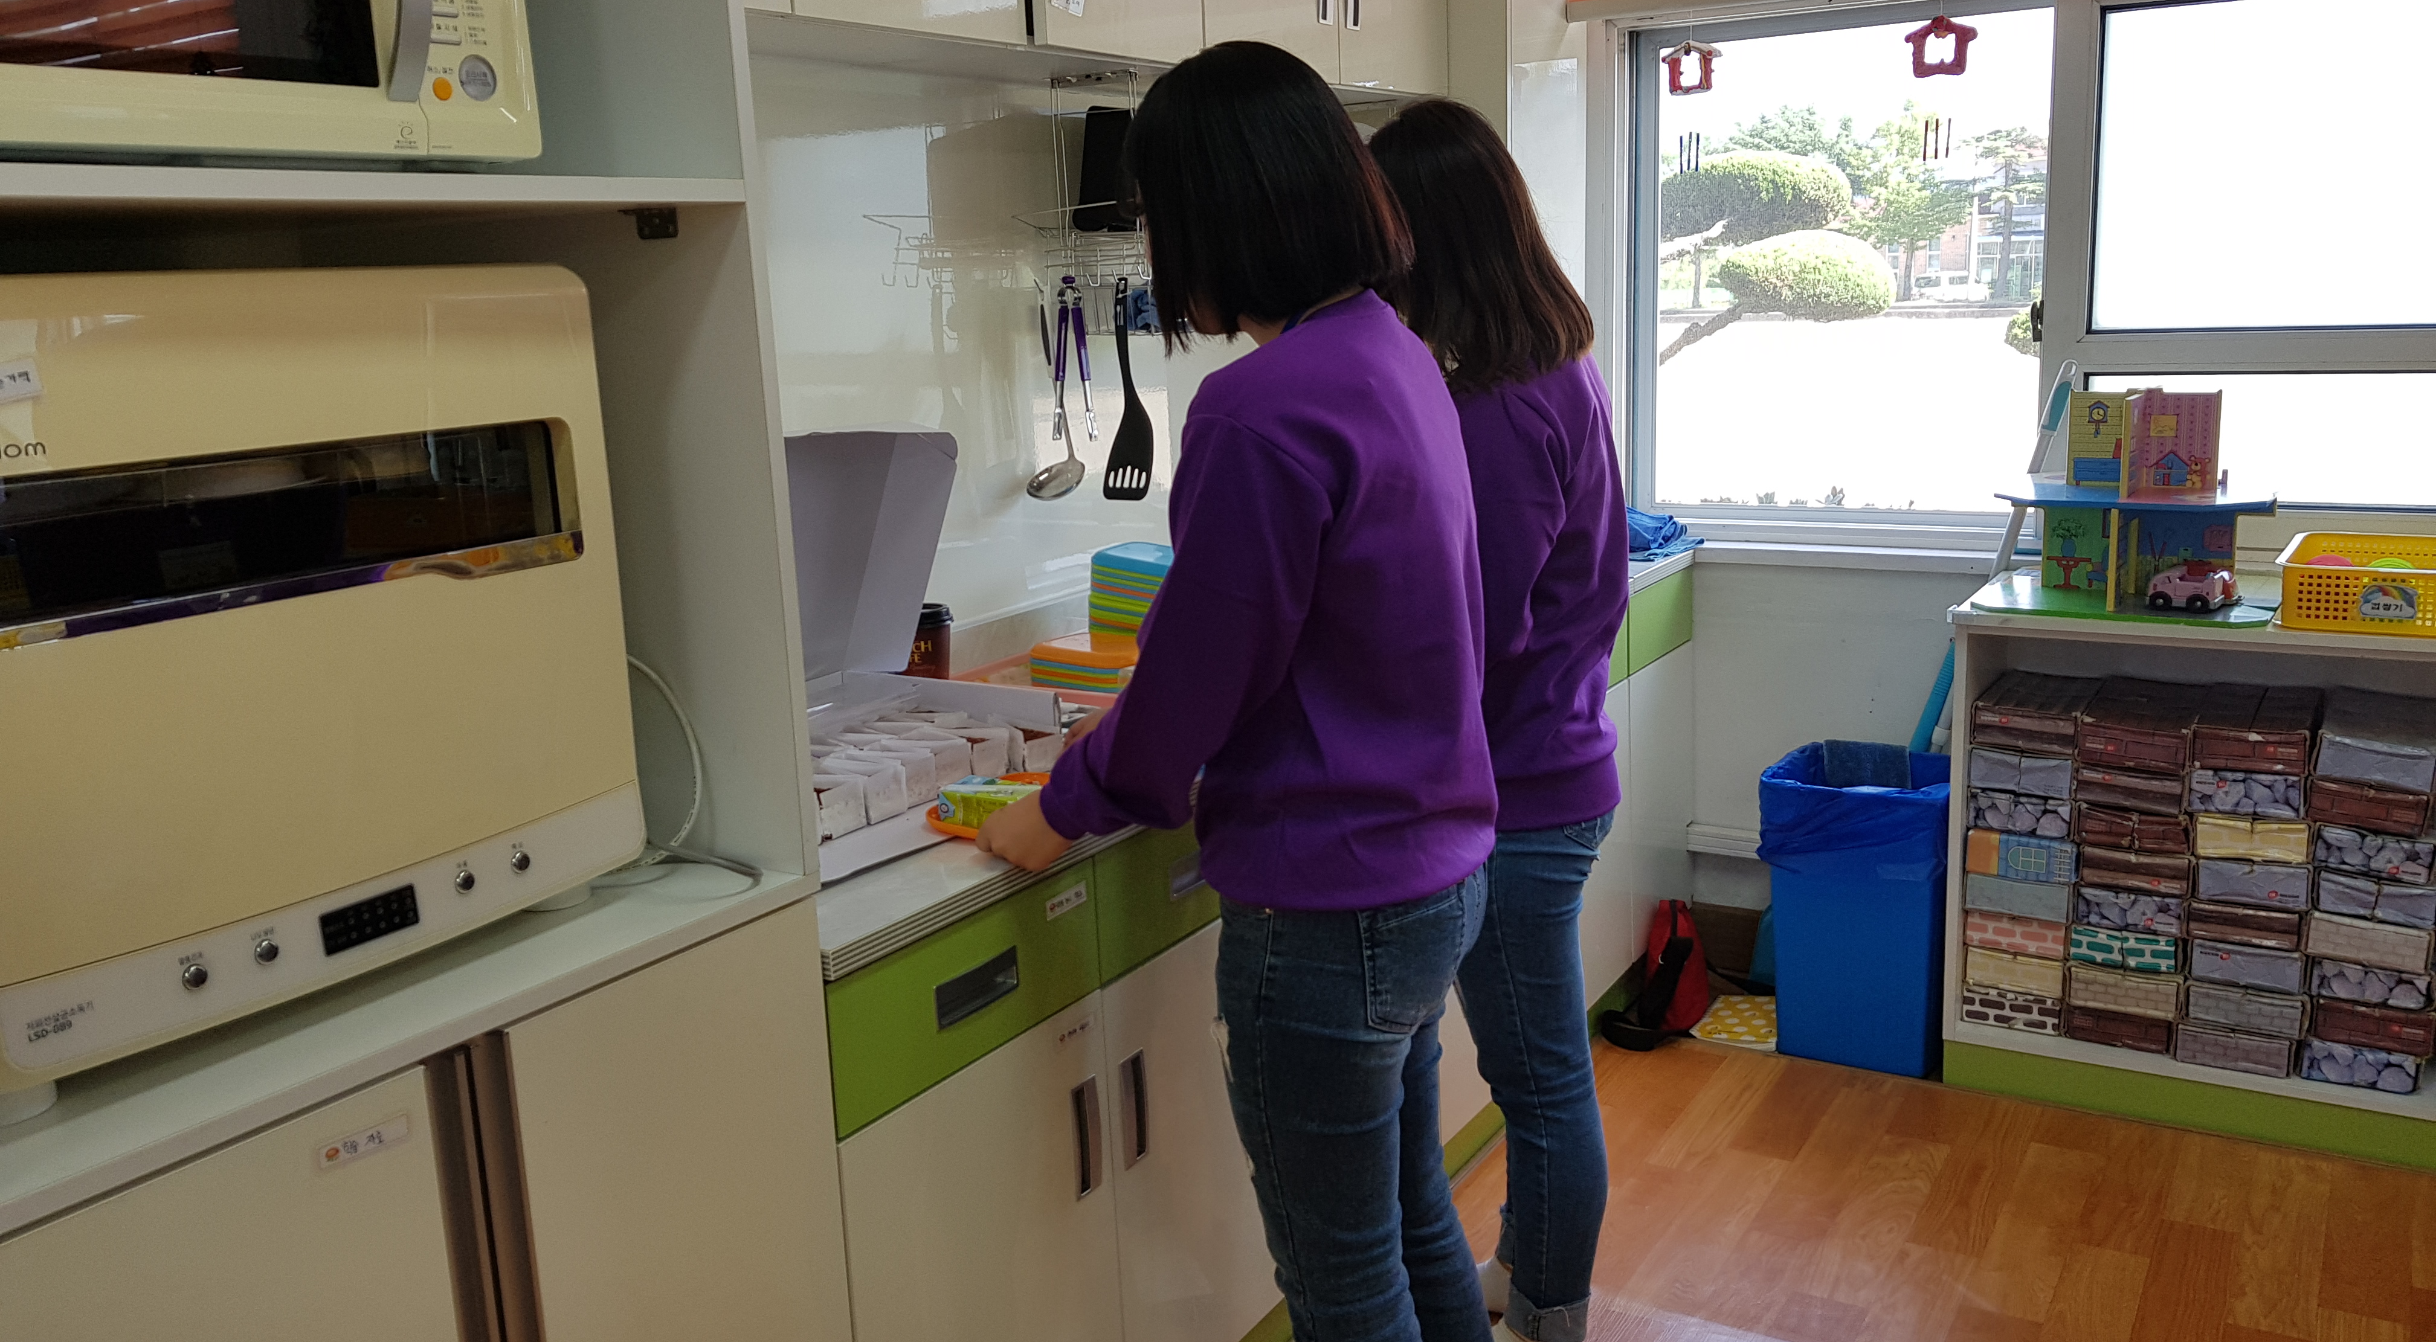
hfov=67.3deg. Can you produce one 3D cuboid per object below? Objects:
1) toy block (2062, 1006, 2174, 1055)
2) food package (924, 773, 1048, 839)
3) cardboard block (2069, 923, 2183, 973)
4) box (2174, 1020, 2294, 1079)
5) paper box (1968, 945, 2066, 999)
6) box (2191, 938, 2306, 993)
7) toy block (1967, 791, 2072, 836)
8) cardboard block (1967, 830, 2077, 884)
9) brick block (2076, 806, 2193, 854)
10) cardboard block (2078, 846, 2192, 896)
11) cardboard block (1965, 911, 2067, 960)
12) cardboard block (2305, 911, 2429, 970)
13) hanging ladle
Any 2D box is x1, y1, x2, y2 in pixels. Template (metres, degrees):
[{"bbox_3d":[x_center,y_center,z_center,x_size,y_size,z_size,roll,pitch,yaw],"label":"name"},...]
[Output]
[{"bbox_3d":[1.566,0.564,3.147,0.154,0.063,0.290,5,14,31],"label":"toy block"},{"bbox_3d":[-0.225,0.139,1.877,0.107,0.034,0.055,6,15,32],"label":"food package"},{"bbox_3d":[1.558,0.426,3.118,0.155,0.068,0.290,5,14,31],"label":"cardboard block"},{"bbox_3d":[1.651,0.556,2.949,0.152,0.066,0.300,5,14,32],"label":"box"},{"bbox_3d":[1.385,0.466,3.120,0.152,0.066,0.300,5,14,32],"label":"paper box"},{"bbox_3d":[1.686,0.434,2.991,0.152,0.068,0.300,5,14,29],"label":"box"},{"bbox_3d":[1.406,0.208,3.159,0.155,0.069,0.290,5,14,31],"label":"toy block"},{"bbox_3d":[1.373,0.272,3.067,0.158,0.067,0.295,5,14,32],"label":"cardboard block"},{"bbox_3d":[1.508,0.219,2.978,0.152,0.066,0.300,5,14,32],"label":"brick block"},{"bbox_3d":[1.536,0.289,3.044,0.152,0.068,0.300,5,14,29],"label":"cardboard block"},{"bbox_3d":[1.382,0.402,3.107,0.152,0.066,0.300,5,14,32],"label":"cardboard block"},{"bbox_3d":[1.779,0.373,2.827,0.153,0.066,0.295,5,14,32],"label":"cardboard block"},{"bbox_3d":[-0.244,-0.402,2.636,0.090,0.300,0.083,-12,16,-38],"label":"hanging ladle"}]

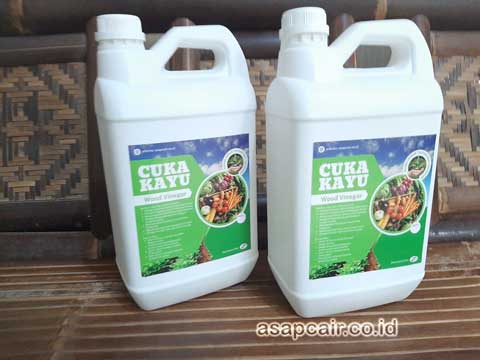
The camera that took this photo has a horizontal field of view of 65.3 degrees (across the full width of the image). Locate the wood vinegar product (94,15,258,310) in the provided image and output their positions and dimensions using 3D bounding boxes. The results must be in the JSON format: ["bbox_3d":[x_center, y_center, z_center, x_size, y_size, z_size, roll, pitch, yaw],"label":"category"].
[{"bbox_3d":[-0.069,-0.018,0.435,0.165,0.312,0.110,-9,18,-24],"label":"wood vinegar product"}]

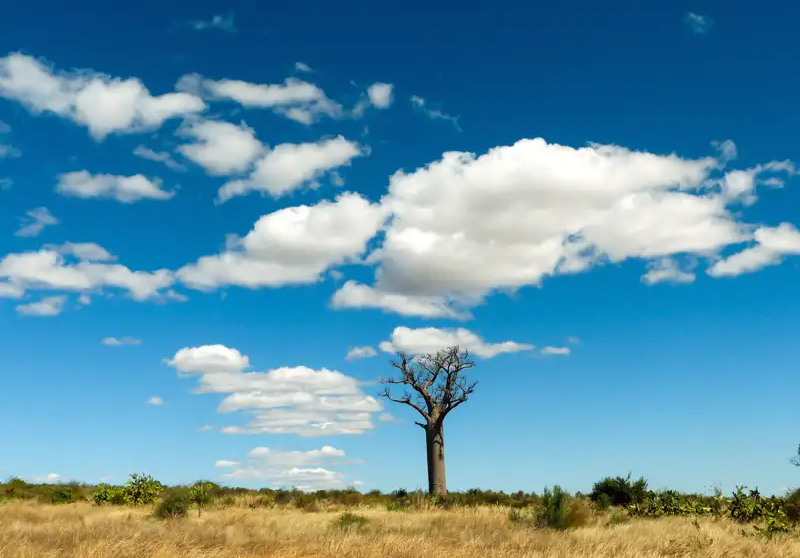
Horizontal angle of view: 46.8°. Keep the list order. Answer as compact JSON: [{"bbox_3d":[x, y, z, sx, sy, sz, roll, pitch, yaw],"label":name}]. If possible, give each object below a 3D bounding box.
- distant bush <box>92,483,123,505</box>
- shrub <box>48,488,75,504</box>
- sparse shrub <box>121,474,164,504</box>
[{"bbox_3d":[-17.565,12.939,55.512,1.800,1.290,1.620,0,-13,0],"label":"distant bush"},{"bbox_3d":[-27.464,17.565,75.000,2.050,1.250,1.740,0,-13,0],"label":"shrub"},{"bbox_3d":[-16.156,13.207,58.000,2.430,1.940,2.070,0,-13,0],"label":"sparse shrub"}]

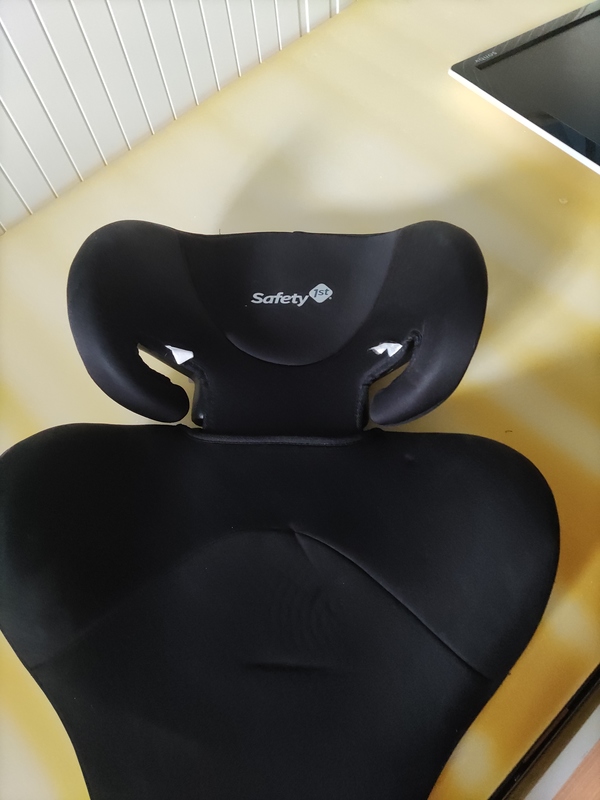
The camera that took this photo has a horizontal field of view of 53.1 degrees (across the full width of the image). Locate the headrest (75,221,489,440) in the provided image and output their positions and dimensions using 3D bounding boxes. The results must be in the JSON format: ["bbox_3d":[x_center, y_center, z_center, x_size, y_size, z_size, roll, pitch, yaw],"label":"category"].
[{"bbox_3d":[-0.019,-0.059,0.527,0.320,0.140,0.220,1,70,7],"label":"headrest"}]

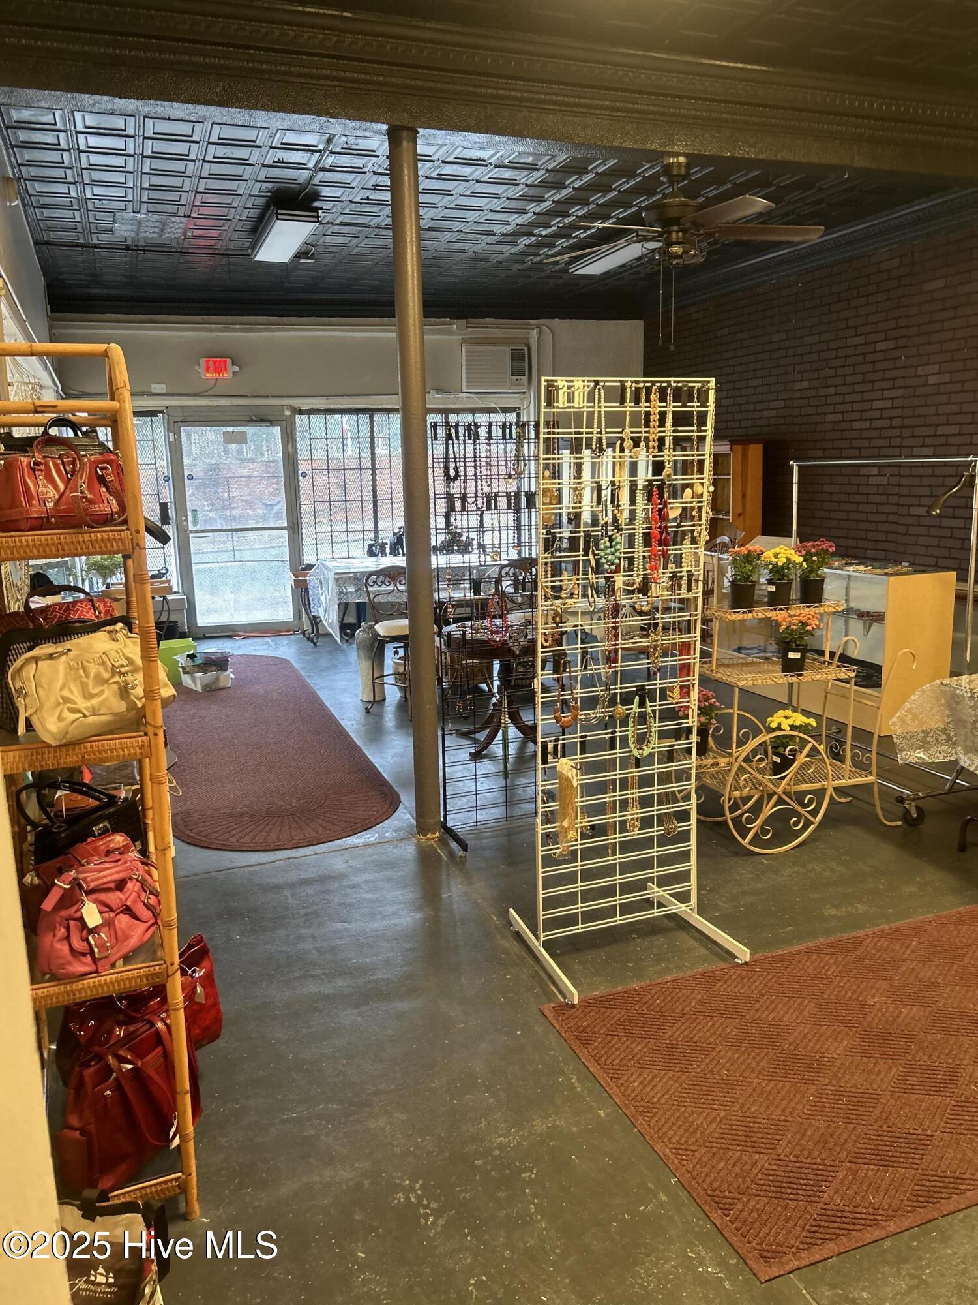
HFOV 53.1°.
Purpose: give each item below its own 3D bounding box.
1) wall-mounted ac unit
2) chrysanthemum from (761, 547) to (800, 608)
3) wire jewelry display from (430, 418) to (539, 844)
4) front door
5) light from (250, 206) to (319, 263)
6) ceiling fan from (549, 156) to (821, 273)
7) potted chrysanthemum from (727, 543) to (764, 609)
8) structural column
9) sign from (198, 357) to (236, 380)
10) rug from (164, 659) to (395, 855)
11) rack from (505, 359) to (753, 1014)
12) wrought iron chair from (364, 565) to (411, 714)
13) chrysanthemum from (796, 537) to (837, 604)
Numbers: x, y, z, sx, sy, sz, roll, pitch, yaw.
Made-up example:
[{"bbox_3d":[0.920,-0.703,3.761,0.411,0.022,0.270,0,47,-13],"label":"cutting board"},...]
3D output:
[{"bbox_3d":[0.015,-3.092,10.637,0.735,0.525,0.350,-6,12,-19],"label":"wall-mounted ac unit"},{"bbox_3d":[1.260,-0.325,4.231,0.180,0.265,0.180,-6,12,-19],"label":"chrysanthemum"},{"bbox_3d":[0.066,-0.101,4.446,0.630,1.847,0.600,-6,12,-19],"label":"wire jewelry display"},{"bbox_3d":[-2.585,-1.270,10.038,1.065,2.150,0.070,-6,12,-19],"label":"front door"},{"bbox_3d":[-1.390,-2.808,6.615,0.273,0.100,1.240,-6,12,-19],"label":"light"},{"bbox_3d":[0.846,-1.980,4.400,1.290,0.490,1.290,-5,12,-20],"label":"ceiling fan"},{"bbox_3d":[1.112,-0.325,4.247,0.165,0.275,0.165,-5,12,-20],"label":"potted chrysanthemum"},{"bbox_3d":[-0.323,-0.633,4.226,0.120,2.993,0.120,-5,12,-20],"label":"structural column"},{"bbox_3d":[-2.685,-2.806,9.669,0.350,0.210,0.080,-6,12,-19],"label":"sign"},{"bbox_3d":[-1.686,0.455,6.626,1.220,0.012,4.900,-5,12,-20],"label":"rug"},{"bbox_3d":[0.436,0.078,3.266,0.650,1.925,0.620,-5,12,-20],"label":"rack"},{"bbox_3d":[-0.587,-0.098,6.741,0.450,1.000,0.480,-5,12,-20],"label":"wrought iron chair"},{"bbox_3d":[1.463,-0.360,4.404,0.175,0.285,0.175,-5,12,-20],"label":"chrysanthemum"}]

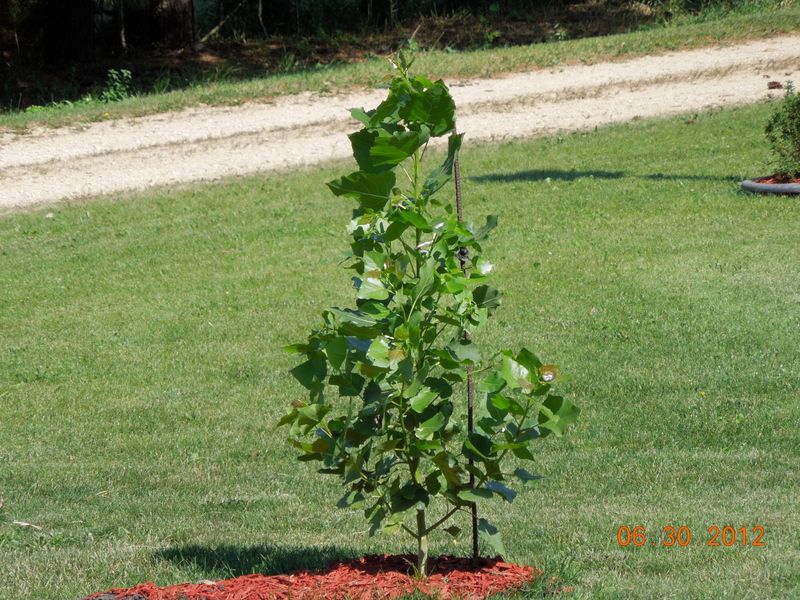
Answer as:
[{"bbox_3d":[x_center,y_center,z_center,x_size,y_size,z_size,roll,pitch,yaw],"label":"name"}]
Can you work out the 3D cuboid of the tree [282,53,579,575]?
[{"bbox_3d":[0.090,0.040,16.500,0.870,1.540,0.840,0,4,0],"label":"tree"}]

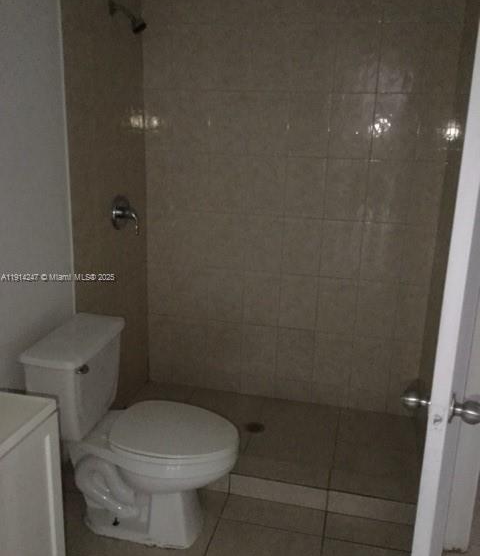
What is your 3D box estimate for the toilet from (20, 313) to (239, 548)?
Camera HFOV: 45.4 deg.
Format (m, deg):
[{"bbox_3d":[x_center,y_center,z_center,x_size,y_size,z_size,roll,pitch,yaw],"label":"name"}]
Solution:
[{"bbox_3d":[-0.384,0.622,2.271,0.758,0.775,0.450,5,16,12],"label":"toilet"}]

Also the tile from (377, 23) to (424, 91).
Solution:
[{"bbox_3d":[0.735,-0.997,2.615,0.200,0.302,0.010,5,17,12],"label":"tile"}]

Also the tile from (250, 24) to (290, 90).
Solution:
[{"bbox_3d":[0.152,-1.060,2.756,0.202,0.305,0.010,5,17,12],"label":"tile"}]

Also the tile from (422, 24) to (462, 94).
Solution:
[{"bbox_3d":[0.908,-0.982,2.578,0.151,0.302,0.010,5,17,12],"label":"tile"}]

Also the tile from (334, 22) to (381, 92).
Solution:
[{"bbox_3d":[0.538,-1.015,2.655,0.200,0.302,0.010,5,17,12],"label":"tile"}]

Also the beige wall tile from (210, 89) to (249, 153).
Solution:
[{"bbox_3d":[-0.055,-0.785,2.886,0.199,0.301,0.010,5,16,12],"label":"beige wall tile"}]

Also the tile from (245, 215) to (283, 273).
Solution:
[{"bbox_3d":[0.123,-0.182,3.016,0.202,0.305,0.010,5,17,12],"label":"tile"}]

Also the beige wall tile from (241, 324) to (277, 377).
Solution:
[{"bbox_3d":[0.104,0.404,3.180,0.200,0.302,0.010,5,17,12],"label":"beige wall tile"}]

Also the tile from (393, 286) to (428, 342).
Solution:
[{"bbox_3d":[0.869,0.181,2.920,0.133,0.303,0.010,5,16,12],"label":"tile"}]

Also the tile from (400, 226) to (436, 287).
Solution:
[{"bbox_3d":[0.877,-0.110,2.836,0.133,0.303,0.010,5,16,12],"label":"tile"}]

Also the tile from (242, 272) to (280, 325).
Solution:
[{"bbox_3d":[0.114,0.110,3.102,0.202,0.305,0.010,5,17,12],"label":"tile"}]

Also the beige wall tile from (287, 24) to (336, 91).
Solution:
[{"bbox_3d":[0.341,-1.033,2.696,0.200,0.302,0.010,5,17,12],"label":"beige wall tile"}]

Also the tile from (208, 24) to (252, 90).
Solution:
[{"bbox_3d":[-0.045,-1.079,2.797,0.202,0.305,0.010,5,17,12],"label":"tile"}]

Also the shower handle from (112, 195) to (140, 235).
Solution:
[{"bbox_3d":[-0.527,-0.304,2.765,0.100,0.190,0.175,5,16,12],"label":"shower handle"}]

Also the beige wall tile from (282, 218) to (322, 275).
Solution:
[{"bbox_3d":[0.321,-0.160,2.954,0.202,0.303,0.010,5,16,12],"label":"beige wall tile"}]

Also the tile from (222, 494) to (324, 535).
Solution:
[{"bbox_3d":[0.146,1.027,2.484,0.439,0.010,0.162,5,17,12],"label":"tile"}]

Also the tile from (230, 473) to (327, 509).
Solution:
[{"bbox_3d":[0.165,0.924,2.484,0.427,0.110,0.010,5,16,12],"label":"tile"}]

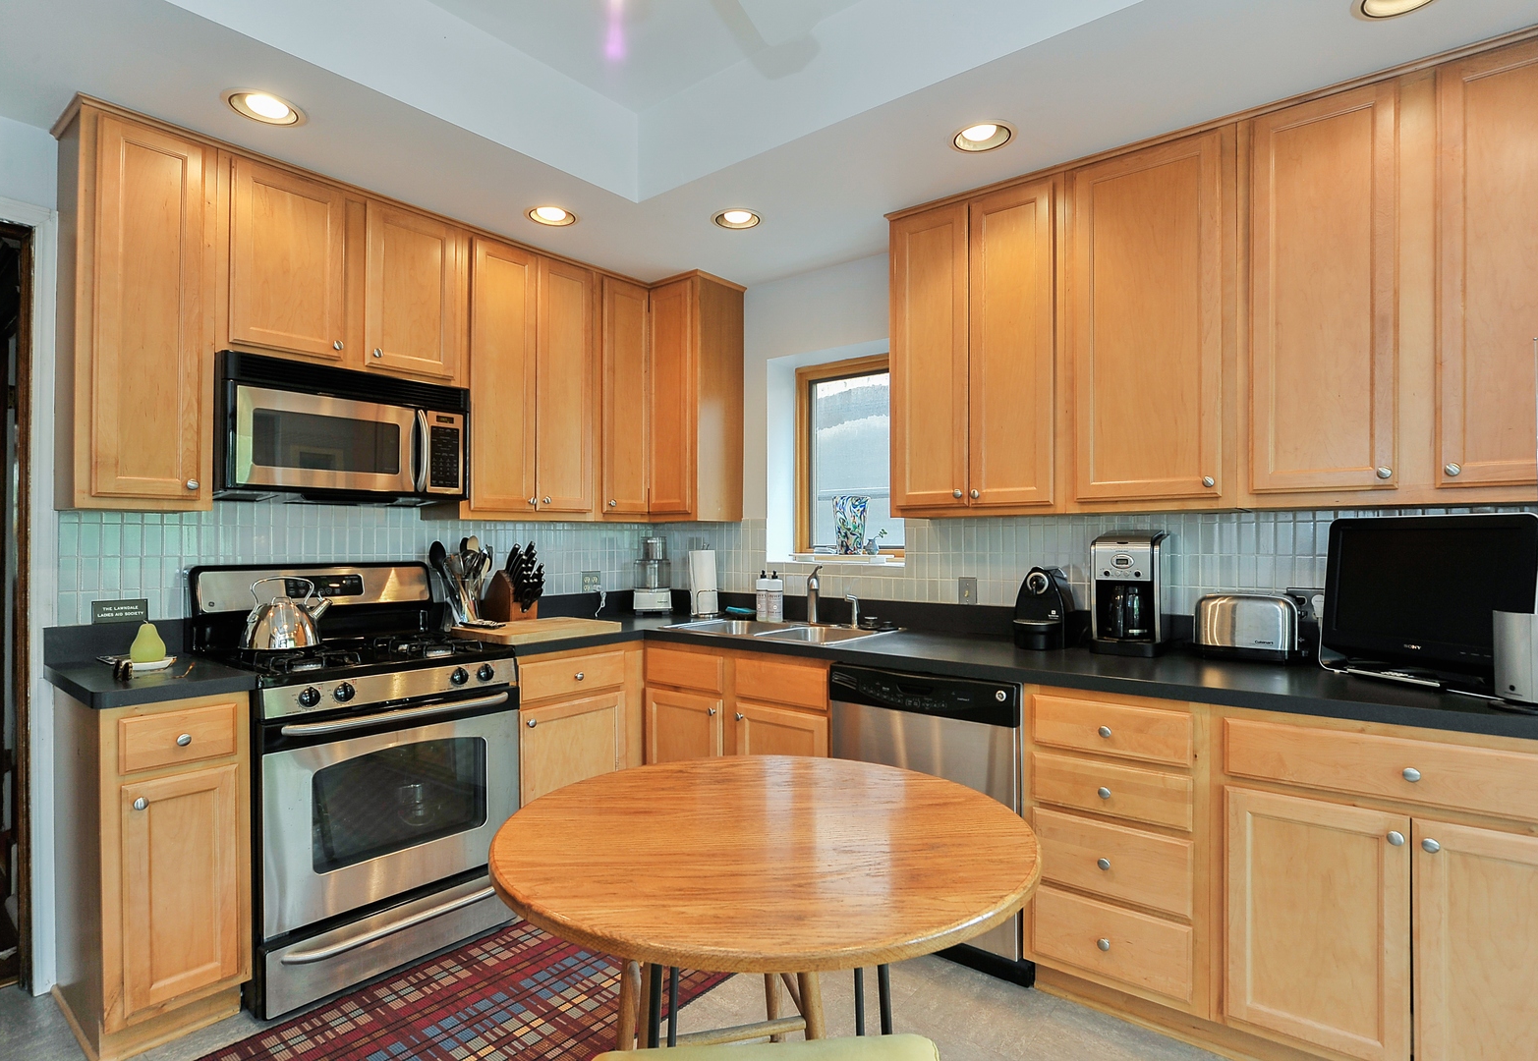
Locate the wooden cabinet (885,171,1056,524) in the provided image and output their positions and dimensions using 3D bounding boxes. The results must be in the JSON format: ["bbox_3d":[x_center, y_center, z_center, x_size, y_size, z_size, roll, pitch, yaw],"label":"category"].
[{"bbox_3d":[0.757,-0.568,2.598,0.595,1.045,0.330,0,-1,39],"label":"wooden cabinet"}]

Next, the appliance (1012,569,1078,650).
[{"bbox_3d":[0.933,0.247,2.513,0.160,0.268,0.235,0,-1,34],"label":"appliance"}]

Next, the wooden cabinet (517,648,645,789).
[{"bbox_3d":[-0.934,0.875,3.035,0.600,0.875,0.595,0,-1,39],"label":"wooden cabinet"}]

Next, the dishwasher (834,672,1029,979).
[{"bbox_3d":[0.629,0.866,2.478,0.625,0.865,0.595,0,-1,39],"label":"dishwasher"}]

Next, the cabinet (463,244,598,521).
[{"bbox_3d":[-1.047,-0.570,3.115,0.330,1.055,0.615,0,-1,39],"label":"cabinet"}]

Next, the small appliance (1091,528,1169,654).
[{"bbox_3d":[1.132,0.197,2.373,0.195,0.365,0.230,0,-1,34],"label":"small appliance"}]

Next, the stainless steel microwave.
[{"bbox_3d":[-1.455,-0.307,2.550,0.405,0.409,0.755,0,-1,39],"label":"stainless steel microwave"}]

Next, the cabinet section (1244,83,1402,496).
[{"bbox_3d":[1.501,-0.589,2.040,0.336,1.019,0.308,0,0,39],"label":"cabinet section"}]

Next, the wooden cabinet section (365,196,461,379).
[{"bbox_3d":[-1.359,-0.819,2.731,0.308,0.567,0.366,0,0,39],"label":"wooden cabinet section"}]

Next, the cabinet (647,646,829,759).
[{"bbox_3d":[0.038,0.852,2.992,0.905,0.825,0.612,0,-1,39],"label":"cabinet"}]

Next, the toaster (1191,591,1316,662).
[{"bbox_3d":[1.447,0.290,2.249,0.270,0.188,0.175,0,-1,39],"label":"toaster"}]

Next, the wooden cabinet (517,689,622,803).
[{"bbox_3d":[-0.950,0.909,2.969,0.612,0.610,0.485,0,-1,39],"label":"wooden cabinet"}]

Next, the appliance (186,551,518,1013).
[{"bbox_3d":[-1.332,0.709,2.468,0.665,1.175,0.762,0,-1,39],"label":"appliance"}]

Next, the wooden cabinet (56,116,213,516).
[{"bbox_3d":[-1.819,-0.586,2.167,0.320,1.065,0.299,0,-1,39],"label":"wooden cabinet"}]

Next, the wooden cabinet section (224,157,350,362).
[{"bbox_3d":[-1.601,-0.821,2.427,0.308,0.567,0.362,0,0,39],"label":"wooden cabinet section"}]

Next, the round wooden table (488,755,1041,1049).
[{"bbox_3d":[-0.006,0.915,1.391,0.955,0.745,0.905,0,-1,0],"label":"round wooden table"}]

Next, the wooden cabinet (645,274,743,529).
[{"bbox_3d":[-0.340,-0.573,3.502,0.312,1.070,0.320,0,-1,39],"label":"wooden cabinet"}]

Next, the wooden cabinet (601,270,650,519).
[{"bbox_3d":[-0.766,-0.573,3.479,0.320,1.055,0.310,0,-1,39],"label":"wooden cabinet"}]

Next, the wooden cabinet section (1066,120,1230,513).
[{"bbox_3d":[1.184,-0.583,2.294,0.432,1.029,0.308,0,0,39],"label":"wooden cabinet section"}]

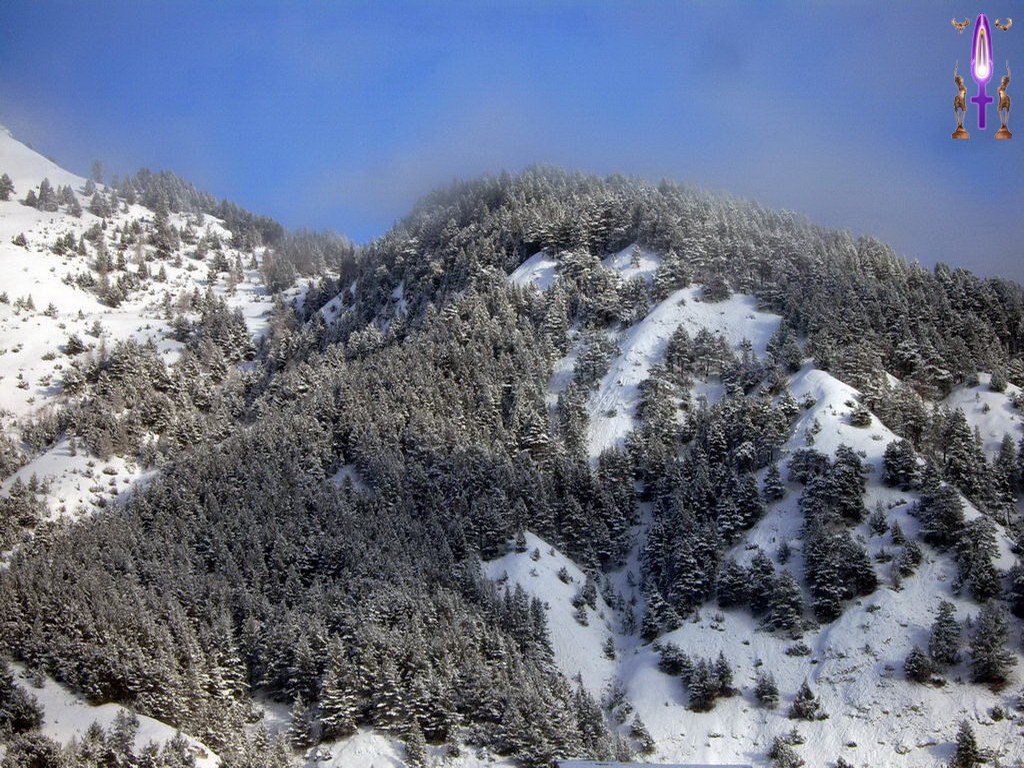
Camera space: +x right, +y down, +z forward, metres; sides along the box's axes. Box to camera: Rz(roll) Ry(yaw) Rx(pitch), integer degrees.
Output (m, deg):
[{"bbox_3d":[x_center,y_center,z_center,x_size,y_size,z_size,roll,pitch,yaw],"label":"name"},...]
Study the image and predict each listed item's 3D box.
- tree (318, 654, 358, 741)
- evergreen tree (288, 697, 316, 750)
[{"bbox_3d":[-17.437,31.406,330.000,4.020,8.844,4.020,0,-8,0],"label":"tree"},{"bbox_3d":[-20.863,33.760,327.000,2.788,5.477,2.788,0,-8,0],"label":"evergreen tree"}]

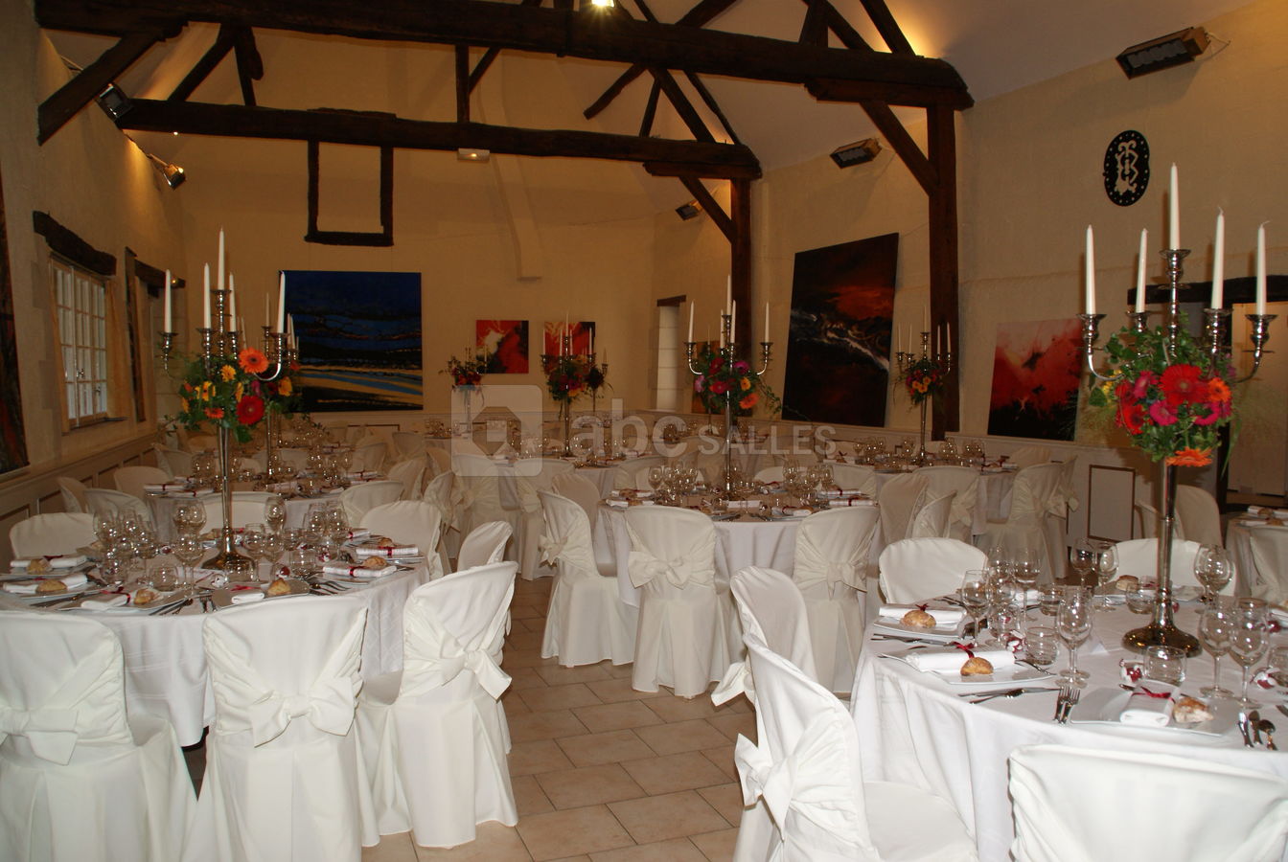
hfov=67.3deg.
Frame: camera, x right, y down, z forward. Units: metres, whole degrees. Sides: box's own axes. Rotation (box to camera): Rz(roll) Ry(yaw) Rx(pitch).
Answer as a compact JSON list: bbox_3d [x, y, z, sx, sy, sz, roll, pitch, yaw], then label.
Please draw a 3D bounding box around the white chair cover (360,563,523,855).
[{"bbox_3d":[-0.772,0.864,3.354,0.550,0.890,0.470,3,4,44],"label":"white chair cover"}]

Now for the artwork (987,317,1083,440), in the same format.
[{"bbox_3d":[3.359,-0.435,8.316,0.040,0.992,0.998,4,1,-21],"label":"artwork"}]

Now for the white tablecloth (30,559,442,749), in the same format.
[{"bbox_3d":[-1.563,0.884,3.622,1.540,0.750,1.540,1,3,0],"label":"white tablecloth"}]

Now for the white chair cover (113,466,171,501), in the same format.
[{"bbox_3d":[-3.211,0.673,6.574,0.530,0.878,0.460,1,3,20],"label":"white chair cover"}]

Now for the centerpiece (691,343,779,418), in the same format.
[{"bbox_3d":[0.519,-0.290,5.571,0.480,0.430,0.440,0,3,0],"label":"centerpiece"}]

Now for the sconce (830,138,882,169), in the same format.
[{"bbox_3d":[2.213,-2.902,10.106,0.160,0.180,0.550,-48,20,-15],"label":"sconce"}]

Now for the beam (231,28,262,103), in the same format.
[{"bbox_3d":[-4.539,-4.199,11.086,0.260,0.893,0.200,-13,7,-20],"label":"beam"}]

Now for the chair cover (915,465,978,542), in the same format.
[{"bbox_3d":[2.175,0.670,7.032,0.460,0.890,0.540,1,3,12],"label":"chair cover"}]

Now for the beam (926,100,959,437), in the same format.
[{"bbox_3d":[2.877,-1.534,9.302,0.210,3.190,0.210,-3,3,-14],"label":"beam"}]

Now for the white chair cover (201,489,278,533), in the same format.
[{"bbox_3d":[-1.924,0.786,4.601,0.450,0.870,0.540,-1,3,-21],"label":"white chair cover"}]

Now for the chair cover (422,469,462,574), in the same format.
[{"bbox_3d":[-1.476,0.685,6.194,0.540,0.880,0.470,1,3,14],"label":"chair cover"}]

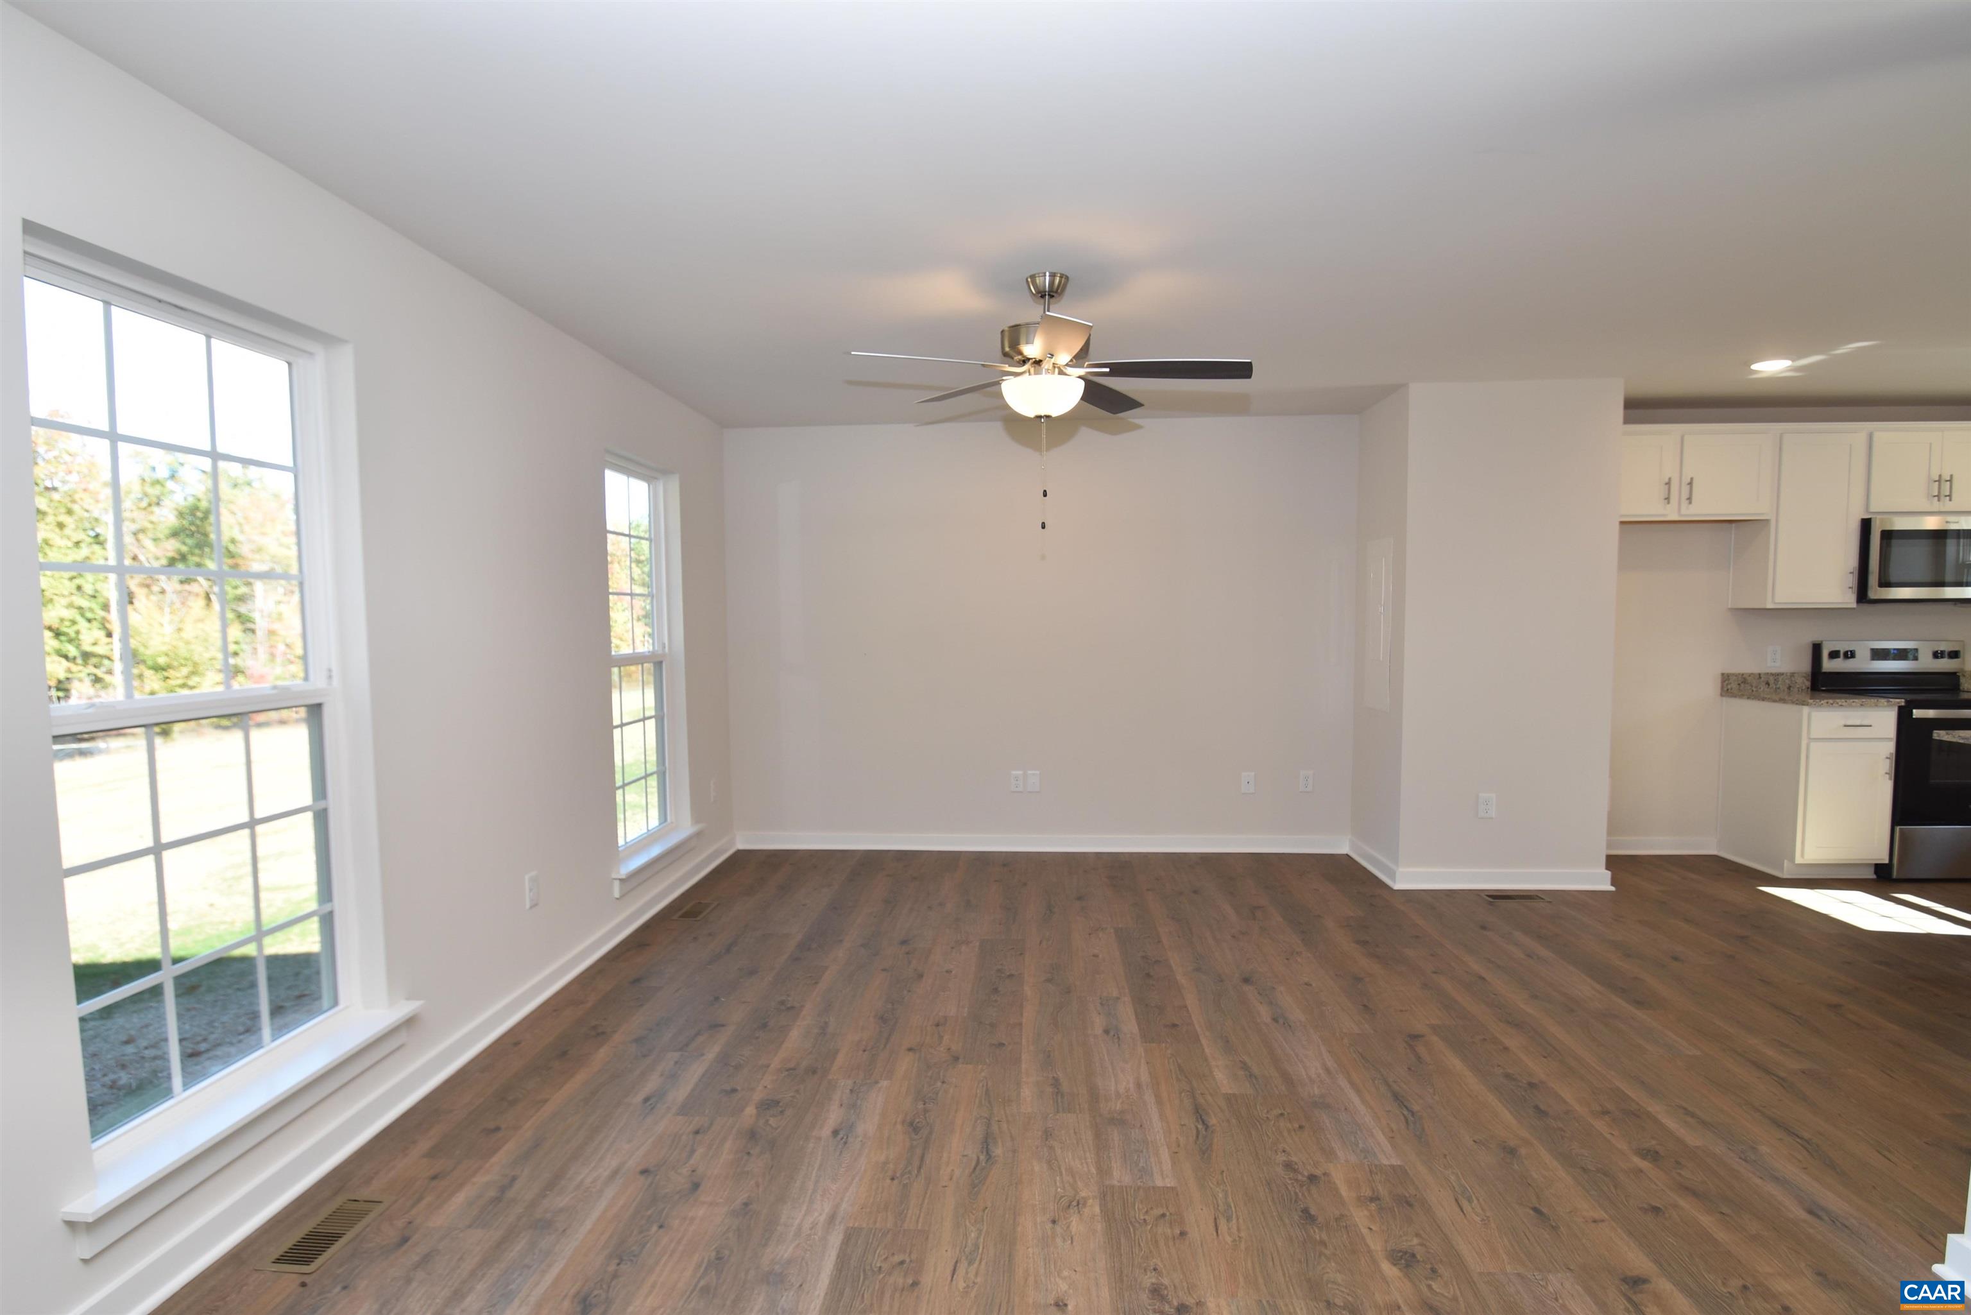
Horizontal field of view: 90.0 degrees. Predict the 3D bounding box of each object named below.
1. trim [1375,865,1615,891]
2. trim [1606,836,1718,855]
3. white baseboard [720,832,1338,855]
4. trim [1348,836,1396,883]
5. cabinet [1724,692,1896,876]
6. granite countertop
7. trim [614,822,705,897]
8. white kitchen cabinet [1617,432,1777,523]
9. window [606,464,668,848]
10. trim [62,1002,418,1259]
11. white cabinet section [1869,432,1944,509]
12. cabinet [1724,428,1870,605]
[{"bbox_3d":[2.539,1.088,4.832,1.058,0.103,0.036,0,3,3],"label":"trim"},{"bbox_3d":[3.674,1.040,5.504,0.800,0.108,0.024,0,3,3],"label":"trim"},{"bbox_3d":[0.301,1.062,5.683,3.569,0.108,0.024,0,3,3],"label":"white baseboard"},{"bbox_3d":[2.051,1.067,5.217,0.024,0.108,0.750,0,3,3],"label":"trim"},{"bbox_3d":[4.292,0.676,5.184,0.460,0.878,0.590,0,3,3],"label":"cabinet"},{"bbox_3d":[4.291,0.169,5.144,0.475,0.135,0.625,0,3,3],"label":"granite countertop"},{"bbox_3d":[-1.546,0.940,4.626,0.135,0.110,0.990,0,3,3],"label":"trim"},{"bbox_3d":[3.593,-0.947,5.262,0.925,0.480,0.320,0,3,3],"label":"white kitchen cabinet"},{"bbox_3d":[-1.626,0.001,4.597,0.075,1.720,0.820,0,3,3],"label":"window"},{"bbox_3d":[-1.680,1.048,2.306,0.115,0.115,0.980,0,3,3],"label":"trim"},{"bbox_3d":[4.710,-0.955,5.186,0.352,0.409,0.313,0,3,3],"label":"white cabinet section"},{"bbox_3d":[4.287,-0.724,5.237,0.453,0.930,0.320,0,3,3],"label":"cabinet"}]

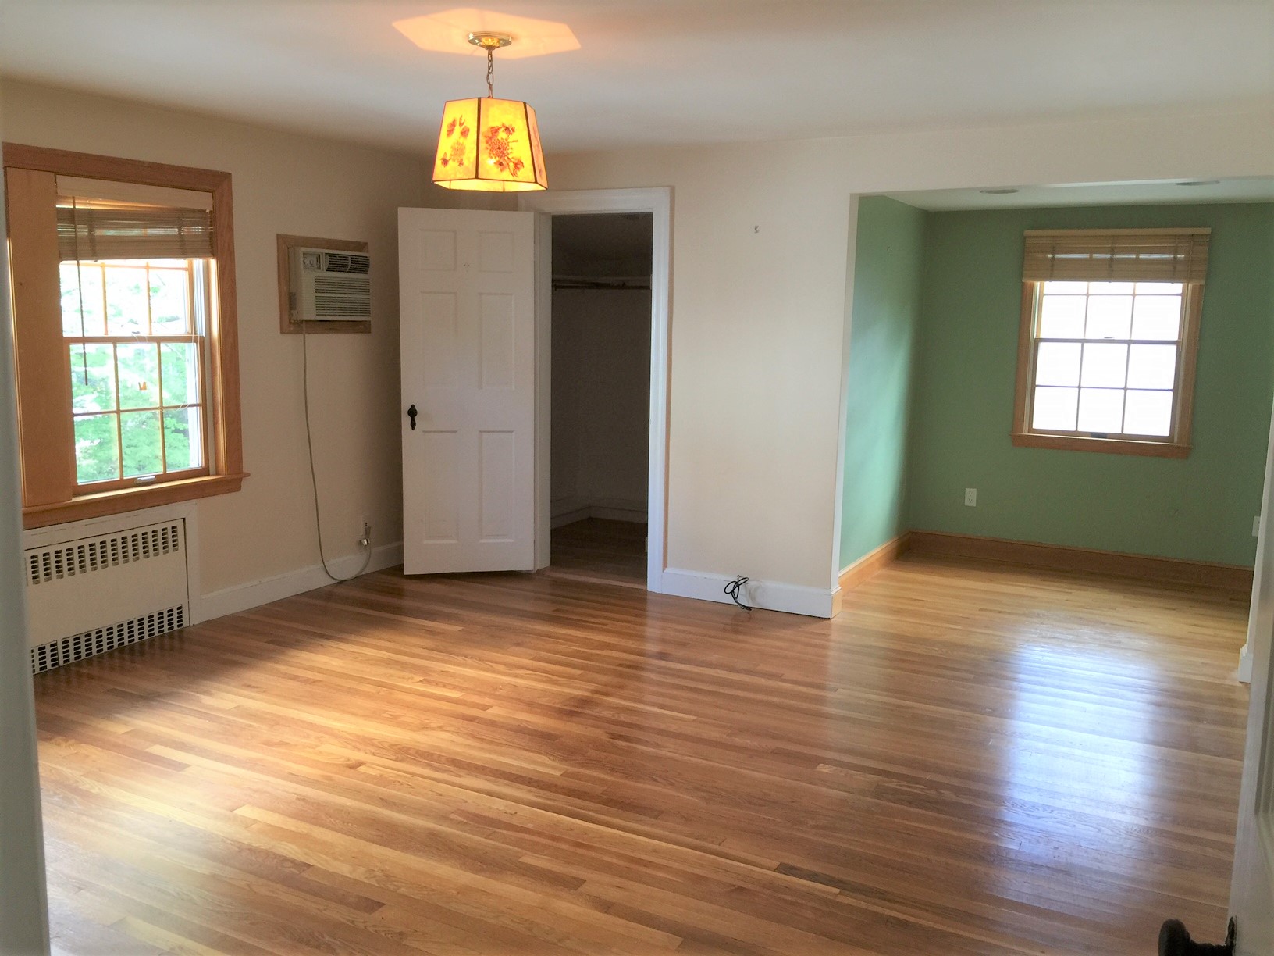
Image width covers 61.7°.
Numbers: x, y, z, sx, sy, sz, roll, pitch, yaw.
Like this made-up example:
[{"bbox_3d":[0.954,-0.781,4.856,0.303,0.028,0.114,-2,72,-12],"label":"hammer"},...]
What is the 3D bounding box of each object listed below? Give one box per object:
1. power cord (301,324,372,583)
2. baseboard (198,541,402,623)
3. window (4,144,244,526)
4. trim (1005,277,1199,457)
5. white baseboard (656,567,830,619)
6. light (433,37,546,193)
[{"bbox_3d":[-1.568,-0.127,5.685,0.080,1.412,0.465,6,10,29],"label":"power cord"},{"bbox_3d":[-1.683,0.524,5.683,0.025,0.130,1.586,6,10,29],"label":"baseboard"},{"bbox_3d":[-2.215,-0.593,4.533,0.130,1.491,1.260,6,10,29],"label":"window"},{"bbox_3d":[2.688,-0.715,6.117,0.955,1.148,0.100,6,10,29],"label":"trim"},{"bbox_3d":[0.549,0.583,5.495,0.951,0.142,0.025,6,10,29],"label":"white baseboard"},{"bbox_3d":[-0.449,-1.121,3.276,0.360,0.439,0.320,-3,10,-24],"label":"light"}]

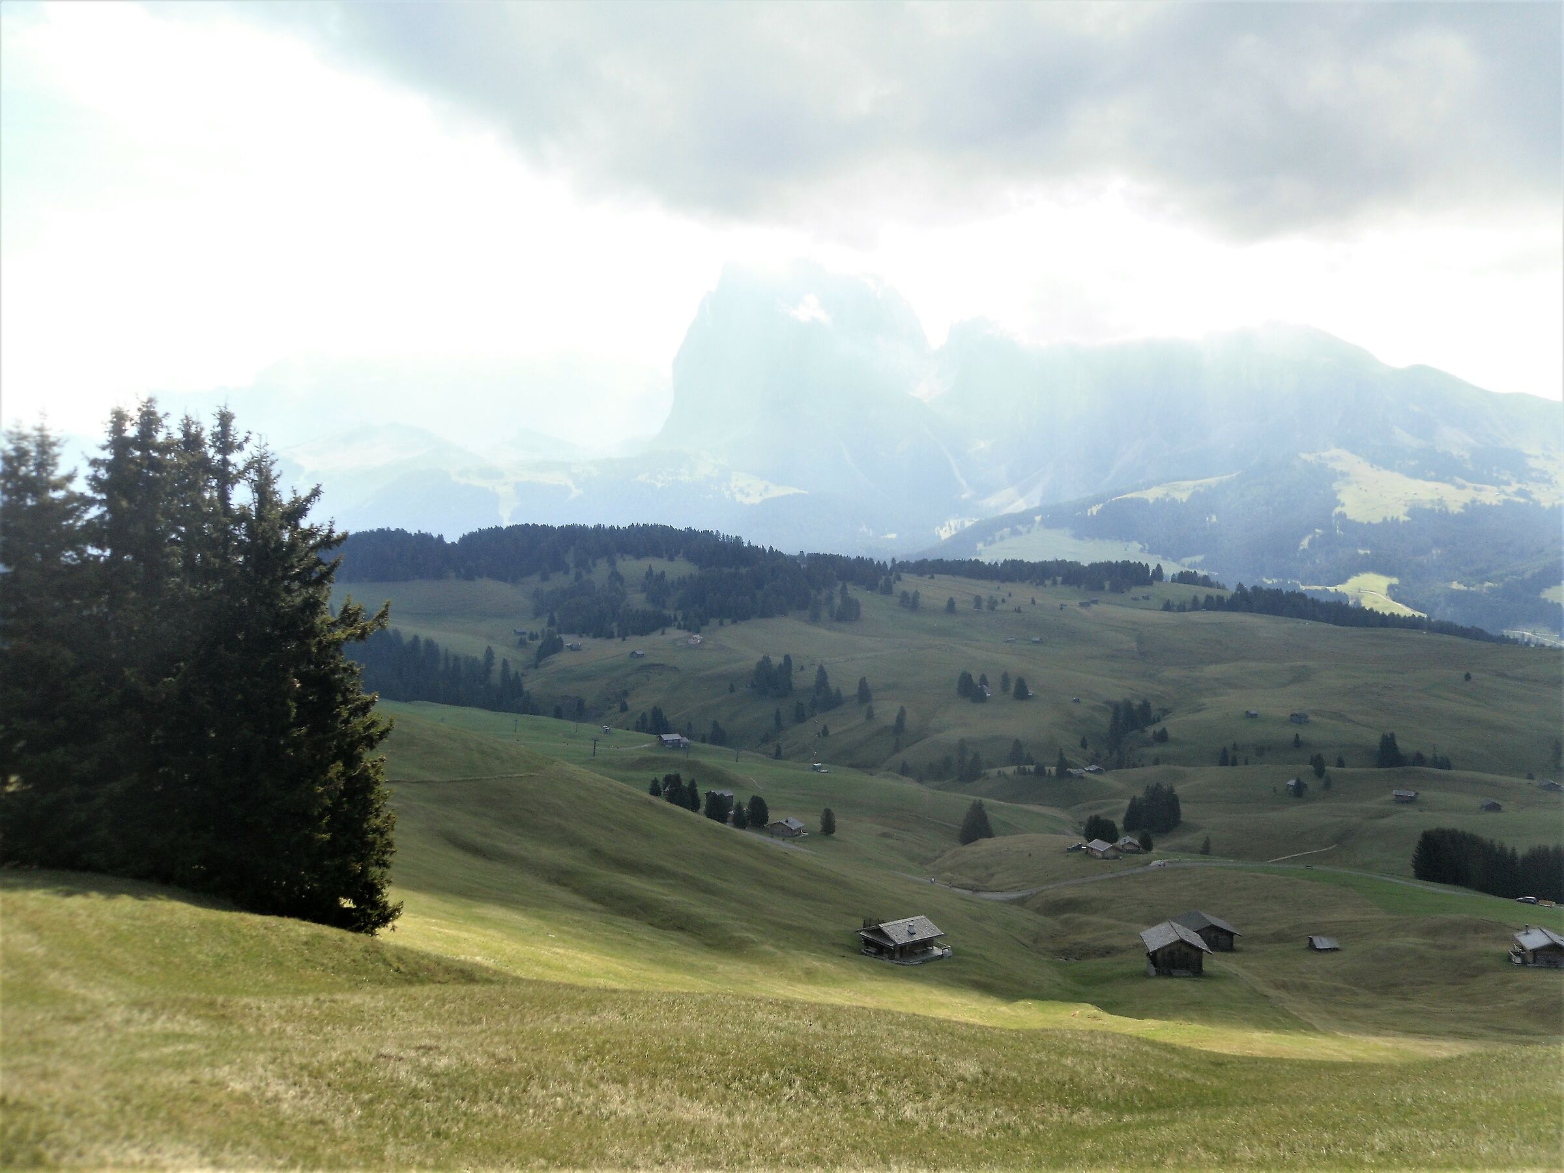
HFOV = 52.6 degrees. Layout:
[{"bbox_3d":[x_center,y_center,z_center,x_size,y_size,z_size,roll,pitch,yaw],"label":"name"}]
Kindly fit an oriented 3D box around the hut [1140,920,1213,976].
[{"bbox_3d":[55.527,51.079,223.329,8.400,5.200,10.600,0,1,6],"label":"hut"}]

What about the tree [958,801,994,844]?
[{"bbox_3d":[69.413,84.257,565.000,12.000,16.200,12.000,0,1,0],"label":"tree"}]

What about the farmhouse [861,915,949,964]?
[{"bbox_3d":[17.055,49.227,221.894,8.880,4.595,9.102,-1,2,-39],"label":"farmhouse"}]

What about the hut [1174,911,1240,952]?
[{"bbox_3d":[65.459,53.305,244.542,8.900,4.000,9.000,0,1,1],"label":"hut"}]

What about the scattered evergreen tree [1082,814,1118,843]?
[{"bbox_3d":[108.693,83.241,540.000,12.000,10.600,9.500,0,1,0],"label":"scattered evergreen tree"}]

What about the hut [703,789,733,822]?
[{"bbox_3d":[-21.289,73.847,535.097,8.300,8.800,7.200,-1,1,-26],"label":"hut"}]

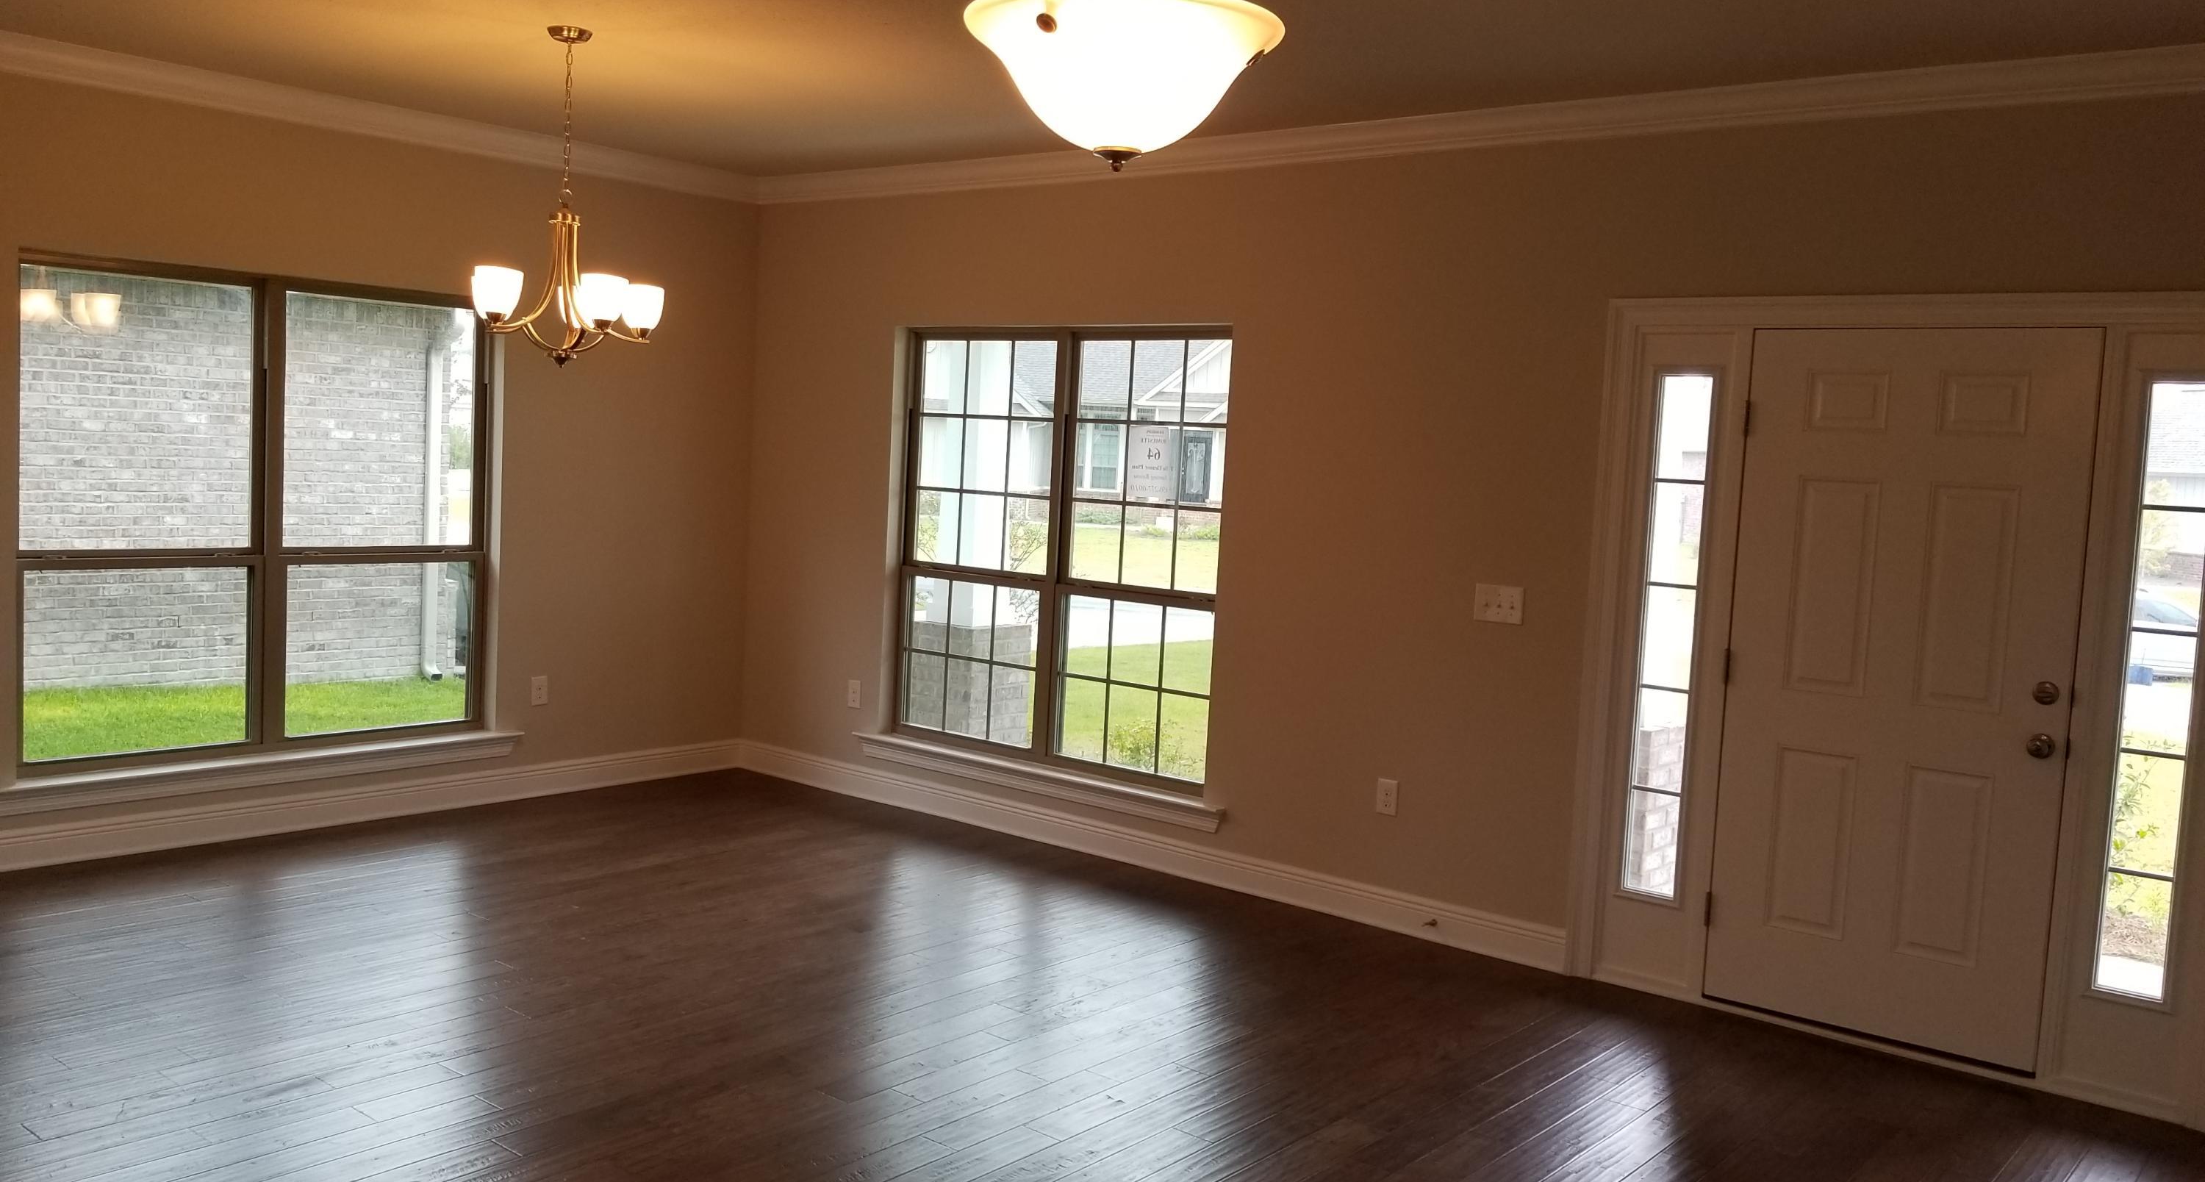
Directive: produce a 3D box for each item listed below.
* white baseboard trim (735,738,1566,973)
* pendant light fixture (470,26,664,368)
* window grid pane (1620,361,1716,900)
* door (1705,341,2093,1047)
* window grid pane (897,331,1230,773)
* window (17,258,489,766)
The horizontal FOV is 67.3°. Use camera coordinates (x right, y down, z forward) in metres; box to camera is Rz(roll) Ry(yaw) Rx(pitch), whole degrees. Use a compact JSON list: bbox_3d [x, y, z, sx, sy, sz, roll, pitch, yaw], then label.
[{"bbox_3d":[-0.126,0.971,6.646,4.170,0.139,0.018,7,6,39],"label":"white baseboard trim"},{"bbox_3d":[-1.590,-1.154,4.909,0.575,0.980,0.575,7,6,39],"label":"pendant light fixture"},{"bbox_3d":[1.747,0.148,5.108,0.172,1.630,0.030,7,6,39],"label":"window grid pane"},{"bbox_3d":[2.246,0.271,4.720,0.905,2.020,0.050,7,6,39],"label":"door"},{"bbox_3d":[-0.194,-0.177,6.773,1.740,1.750,0.060,7,6,39],"label":"window grid pane"},{"bbox_3d":[-3.112,-0.268,6.236,0.060,1.750,1.740,7,6,39],"label":"window"}]

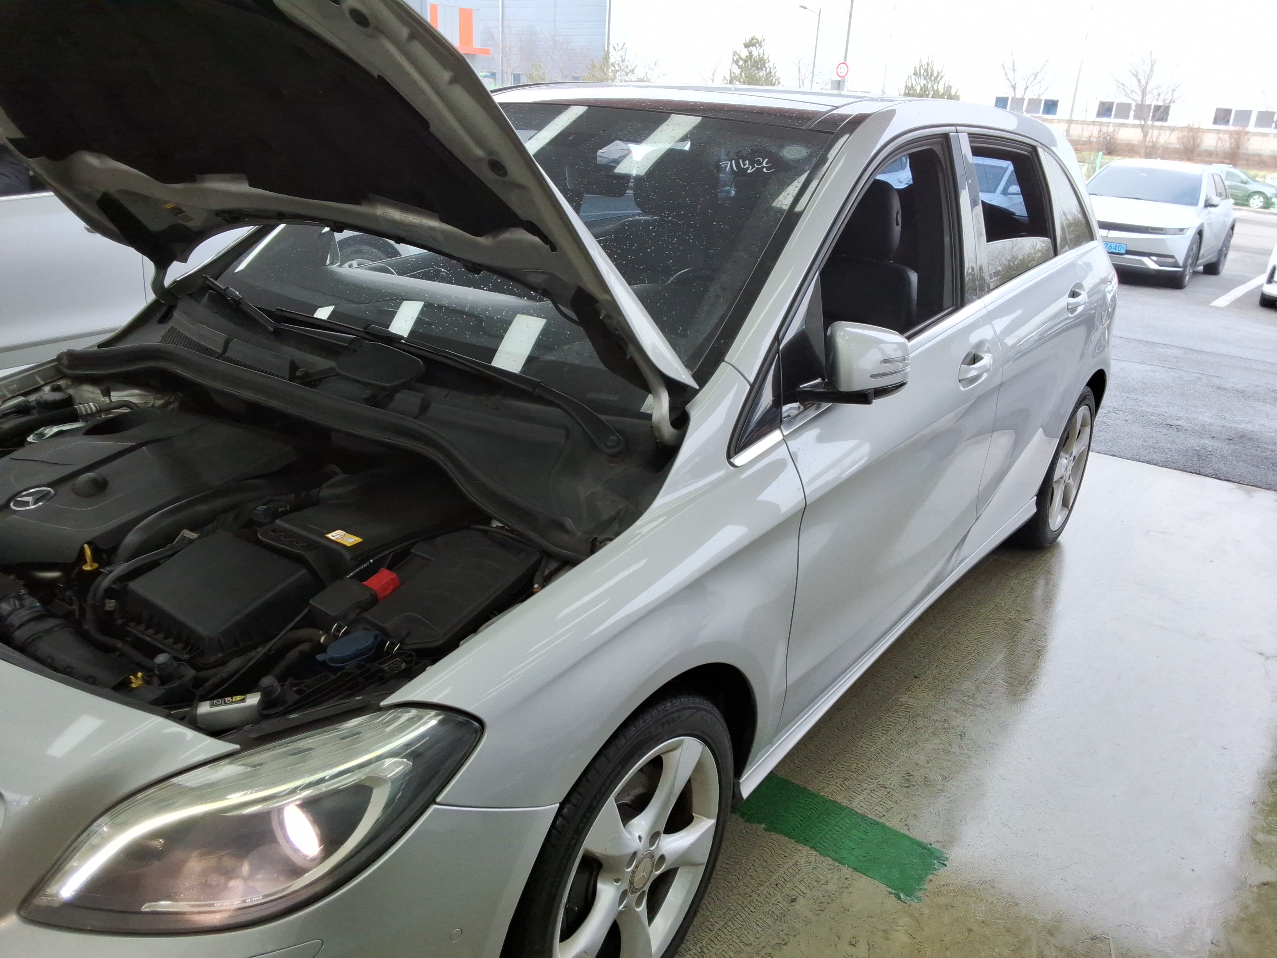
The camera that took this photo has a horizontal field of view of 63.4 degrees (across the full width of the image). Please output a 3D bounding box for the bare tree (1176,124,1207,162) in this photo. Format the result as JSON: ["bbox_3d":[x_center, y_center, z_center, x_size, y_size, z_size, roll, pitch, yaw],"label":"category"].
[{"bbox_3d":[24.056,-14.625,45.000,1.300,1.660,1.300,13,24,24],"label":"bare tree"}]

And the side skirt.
[{"bbox_3d":[0.791,0.355,2.922,0.100,0.105,2.020,16,25,33],"label":"side skirt"}]

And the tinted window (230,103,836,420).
[{"bbox_3d":[-0.272,-0.619,2.447,1.430,0.170,1.000,16,58,33],"label":"tinted window"}]

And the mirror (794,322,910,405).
[{"bbox_3d":[0.389,-0.228,1.931,0.230,0.170,0.175,16,25,33],"label":"mirror"}]

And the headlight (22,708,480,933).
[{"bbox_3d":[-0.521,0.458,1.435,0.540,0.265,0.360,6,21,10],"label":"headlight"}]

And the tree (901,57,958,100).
[{"bbox_3d":[12.951,-16.949,46.000,2.930,3.340,2.930,8,22,13],"label":"tree"}]

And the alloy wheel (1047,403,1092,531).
[{"bbox_3d":[1.543,-0.058,3.913,0.190,0.475,0.475,16,25,33],"label":"alloy wheel"}]

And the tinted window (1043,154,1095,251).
[{"bbox_3d":[1.501,-0.949,3.568,0.080,0.350,0.600,-9,10,34],"label":"tinted window"}]

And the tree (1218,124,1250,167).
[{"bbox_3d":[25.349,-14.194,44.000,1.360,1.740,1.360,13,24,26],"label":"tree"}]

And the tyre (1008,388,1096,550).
[{"bbox_3d":[1.532,-0.062,3.921,0.225,0.634,0.634,16,25,33],"label":"tyre"}]

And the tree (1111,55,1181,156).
[{"bbox_3d":[22.144,-16.211,45.000,2.910,4.300,2.910,12,24,22],"label":"tree"}]

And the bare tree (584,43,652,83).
[{"bbox_3d":[-0.931,-18.066,47.000,3.270,3.260,3.270,2,22,-2],"label":"bare tree"}]

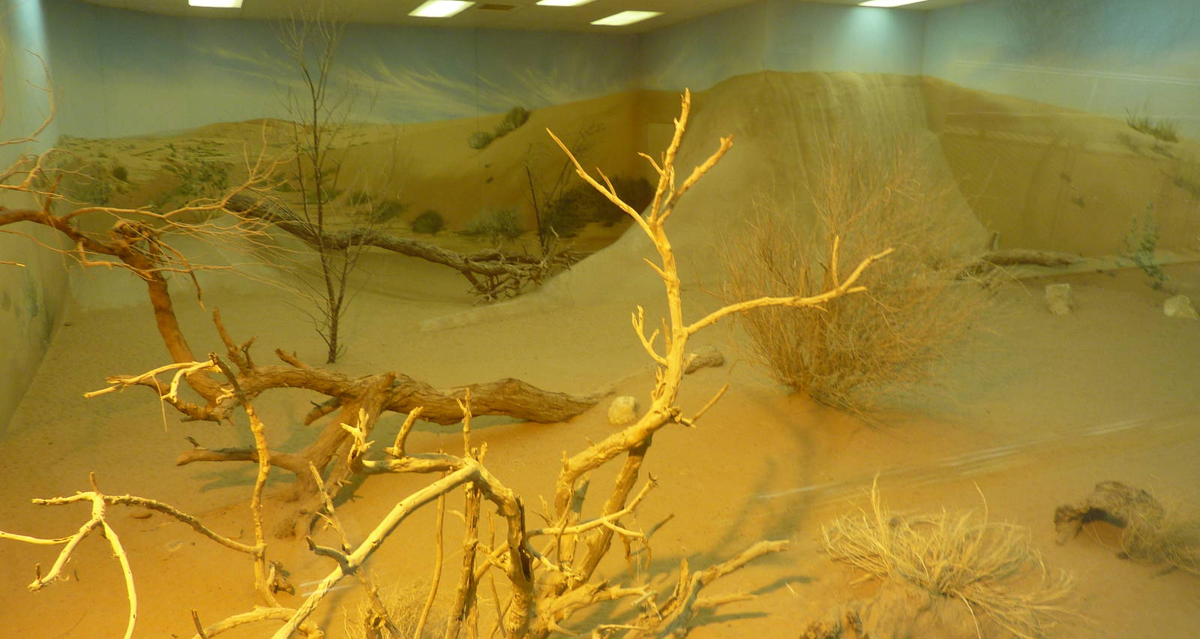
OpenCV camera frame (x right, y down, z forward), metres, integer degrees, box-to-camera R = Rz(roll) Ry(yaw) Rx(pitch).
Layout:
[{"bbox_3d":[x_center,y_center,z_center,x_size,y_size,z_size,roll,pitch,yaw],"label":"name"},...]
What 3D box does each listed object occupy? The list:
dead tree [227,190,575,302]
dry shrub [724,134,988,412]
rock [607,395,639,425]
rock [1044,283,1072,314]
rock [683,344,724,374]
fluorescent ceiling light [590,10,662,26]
[{"bbox_3d":[-2.218,-0.888,9.872,3.600,1.100,0.750,-4,11,-11],"label":"dead tree"},{"bbox_3d":[1.522,-0.284,5.134,1.500,1.550,1.350,-1,11,0],"label":"dry shrub"},{"bbox_3d":[0.131,0.507,5.003,0.180,0.140,0.170,-1,11,1],"label":"rock"},{"bbox_3d":[4.169,-0.185,7.868,0.230,0.250,0.200,5,12,28],"label":"rock"},{"bbox_3d":[0.725,0.268,6.117,0.280,0.160,0.190,0,11,7],"label":"rock"},{"bbox_3d":[0.338,-3.939,11.332,0.560,0.070,1.160,-6,12,-24],"label":"fluorescent ceiling light"}]

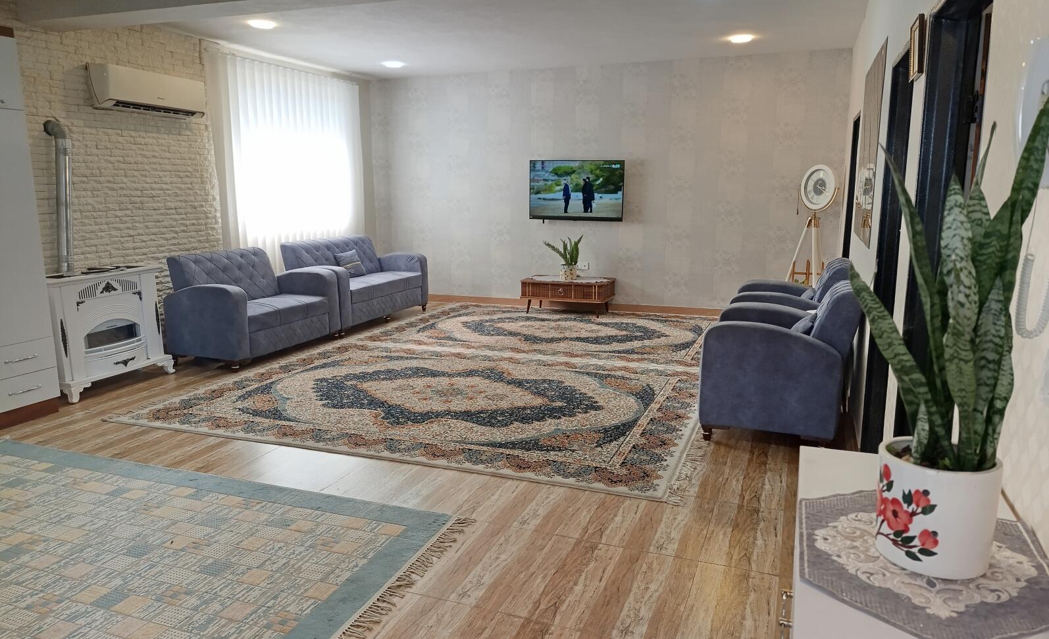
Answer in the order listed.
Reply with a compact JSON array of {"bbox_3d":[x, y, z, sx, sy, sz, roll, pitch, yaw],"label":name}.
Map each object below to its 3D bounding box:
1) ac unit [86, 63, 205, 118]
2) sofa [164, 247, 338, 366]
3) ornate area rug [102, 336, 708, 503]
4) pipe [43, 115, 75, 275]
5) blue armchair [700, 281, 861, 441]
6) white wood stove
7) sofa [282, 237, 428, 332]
[{"bbox_3d":[-3.370,-2.044,6.305,0.232,0.353,1.034,4,11,21],"label":"ac unit"},{"bbox_3d":[-2.501,-0.154,6.533,0.860,0.938,1.489,4,11,21],"label":"sofa"},{"bbox_3d":[-0.537,0.531,5.004,3.545,0.015,2.465,3,11,19],"label":"ornate area rug"},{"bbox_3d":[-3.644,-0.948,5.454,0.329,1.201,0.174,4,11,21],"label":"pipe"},{"bbox_3d":[1.551,0.212,4.233,0.826,0.902,0.913,4,11,21],"label":"blue armchair"},{"bbox_3d":[-3.178,0.072,5.232,0.394,0.861,0.895,4,11,21],"label":"white wood stove"},{"bbox_3d":[-1.885,-0.442,8.103,0.851,0.957,1.856,4,11,21],"label":"sofa"}]

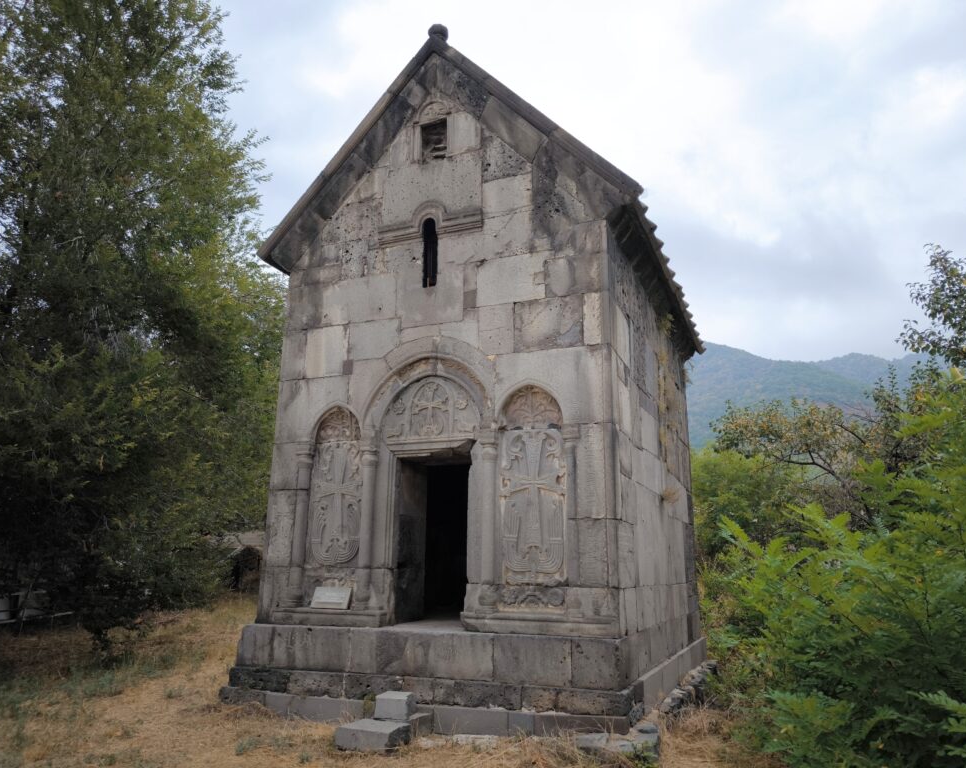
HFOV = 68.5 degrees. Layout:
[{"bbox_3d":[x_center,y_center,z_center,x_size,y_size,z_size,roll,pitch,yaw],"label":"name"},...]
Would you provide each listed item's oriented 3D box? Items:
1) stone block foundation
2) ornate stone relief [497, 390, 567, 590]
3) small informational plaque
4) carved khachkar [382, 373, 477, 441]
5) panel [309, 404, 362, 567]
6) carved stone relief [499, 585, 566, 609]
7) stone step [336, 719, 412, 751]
[{"bbox_3d":[0.466,3.966,10.790,4.896,0.864,6.975,-5,-16,22],"label":"stone block foundation"},{"bbox_3d":[0.581,1.095,7.982,0.783,2.234,0.117,-5,-16,22],"label":"ornate stone relief"},{"bbox_3d":[-1.827,2.558,8.483,0.517,0.257,0.032,-5,-29,22],"label":"small informational plaque"},{"bbox_3d":[-0.602,0.312,8.715,1.282,0.824,0.126,-5,-16,22],"label":"carved khachkar"},{"bbox_3d":[-1.814,1.262,8.978,0.751,2.034,0.117,-5,-16,22],"label":"panel"},{"bbox_3d":[0.547,2.289,7.601,0.751,0.230,0.117,-5,-16,22],"label":"carved stone relief"},{"bbox_3d":[-1.057,3.425,6.911,0.562,0.184,0.450,-5,-16,22],"label":"stone step"}]

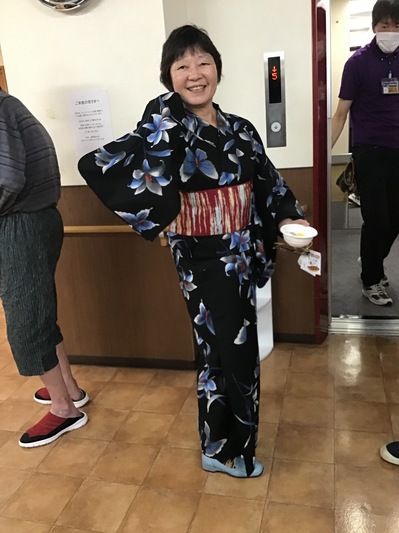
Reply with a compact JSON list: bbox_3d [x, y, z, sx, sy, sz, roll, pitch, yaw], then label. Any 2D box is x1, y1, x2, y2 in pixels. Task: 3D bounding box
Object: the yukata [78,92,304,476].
[{"bbox_3d":[-0.014,0.119,1.618,0.700,1.310,0.420,-12,18,-26],"label":"yukata"}]

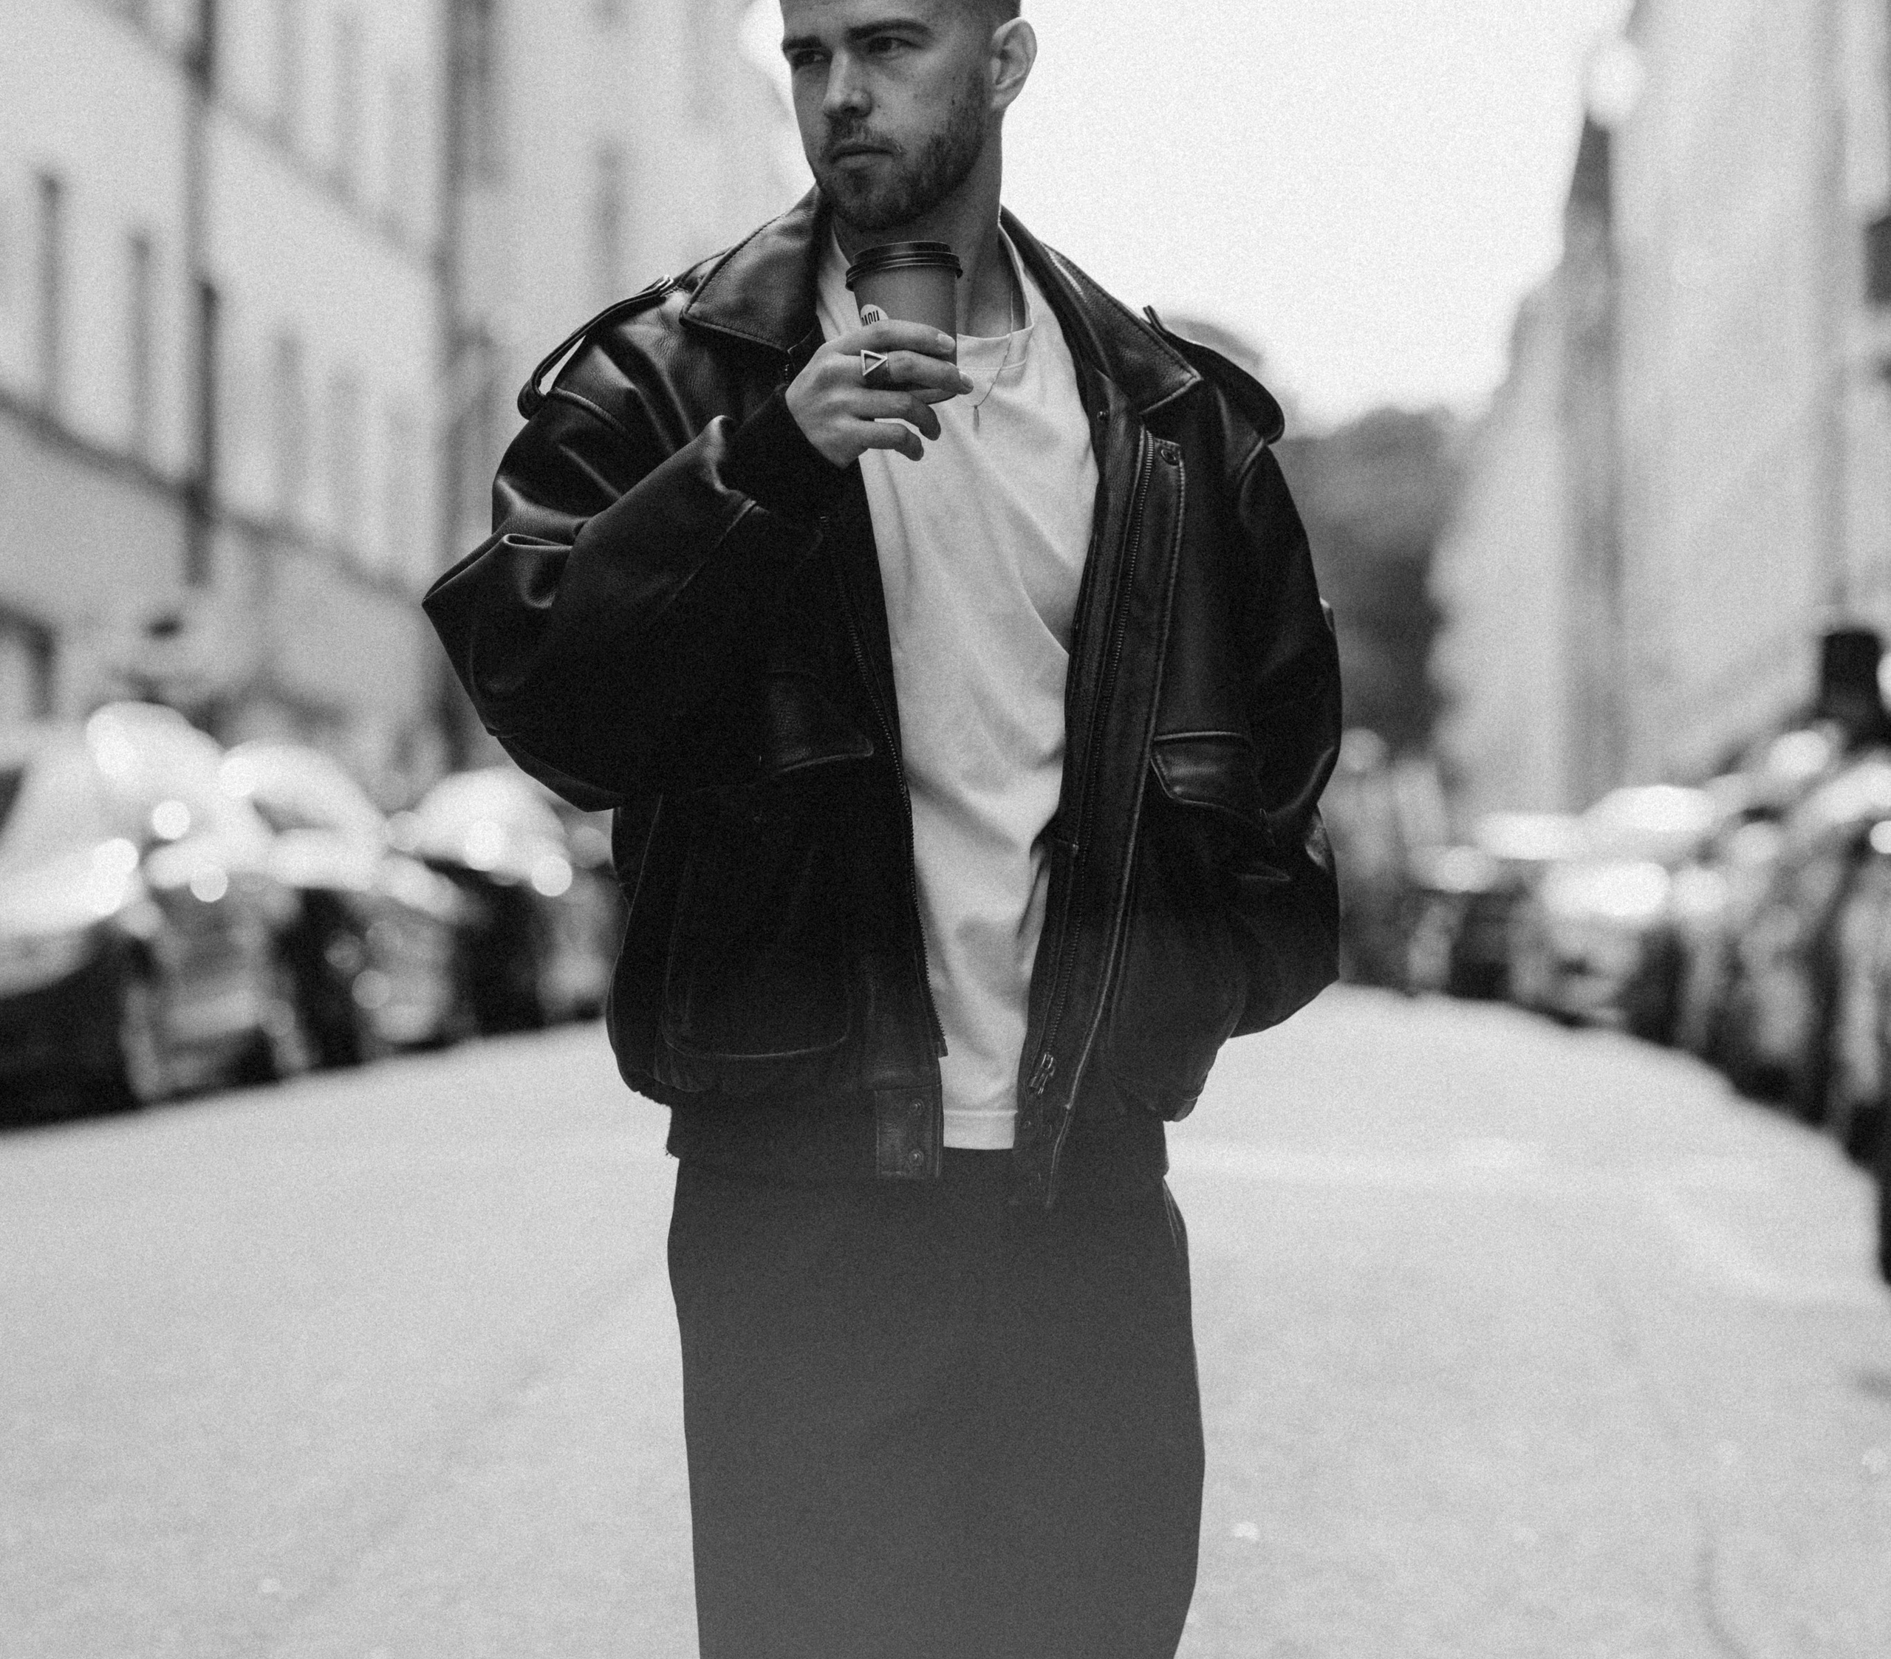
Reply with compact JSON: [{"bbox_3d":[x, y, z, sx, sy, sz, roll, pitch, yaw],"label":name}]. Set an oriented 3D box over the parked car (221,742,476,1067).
[{"bbox_3d":[-3.440,0.340,31.600,1.800,1.480,4.400,0,-1,3],"label":"parked car"}]

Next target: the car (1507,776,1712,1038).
[{"bbox_3d":[4.300,0.410,39.000,1.800,1.450,4.400,0,-1,3],"label":"car"}]

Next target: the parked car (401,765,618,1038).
[{"bbox_3d":[-3.020,0.380,38.600,1.800,1.470,4.400,0,-1,3],"label":"parked car"}]

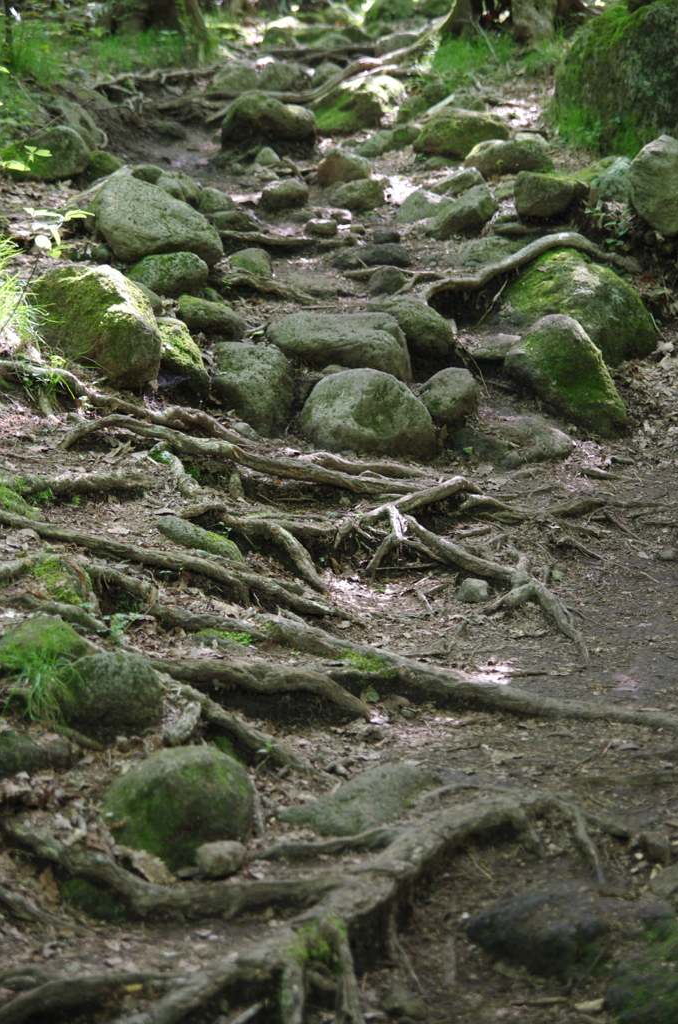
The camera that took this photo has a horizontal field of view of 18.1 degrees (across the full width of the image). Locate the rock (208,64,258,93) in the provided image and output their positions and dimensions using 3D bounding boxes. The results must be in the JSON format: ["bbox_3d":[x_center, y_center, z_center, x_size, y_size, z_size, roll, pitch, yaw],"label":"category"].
[{"bbox_3d":[-0.668,-2.747,13.500,0.317,0.171,0.253,0,11,0],"label":"rock"}]

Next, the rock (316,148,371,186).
[{"bbox_3d":[0.027,-1.682,10.400,0.259,0.181,0.220,0,11,0],"label":"rock"}]

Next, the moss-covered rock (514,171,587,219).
[{"bbox_3d":[1.142,-1.714,11.500,0.399,0.258,0.320,0,9,0],"label":"moss-covered rock"}]

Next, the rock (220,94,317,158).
[{"bbox_3d":[-0.437,-2.401,13.200,0.607,0.391,0.480,0,9,0],"label":"rock"}]

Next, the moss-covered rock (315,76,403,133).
[{"bbox_3d":[0.129,-2.440,12.791,0.540,0.339,0.426,0,8,0],"label":"moss-covered rock"}]

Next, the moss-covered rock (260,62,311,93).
[{"bbox_3d":[-0.344,-2.791,13.717,0.335,0.223,0.265,0,8,0],"label":"moss-covered rock"}]

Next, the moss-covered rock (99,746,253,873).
[{"bbox_3d":[-0.284,0.527,3.800,0.268,0.200,0.235,0,11,0],"label":"moss-covered rock"}]

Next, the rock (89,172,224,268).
[{"bbox_3d":[-0.750,-1.204,8.800,0.520,0.370,0.420,0,7,0],"label":"rock"}]

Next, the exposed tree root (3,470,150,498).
[{"bbox_3d":[-0.924,-0.097,7.500,0.528,0.098,0.110,0,9,0],"label":"exposed tree root"}]

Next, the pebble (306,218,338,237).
[{"bbox_3d":[-0.076,-1.228,9.200,0.138,0.073,0.104,0,11,0],"label":"pebble"}]

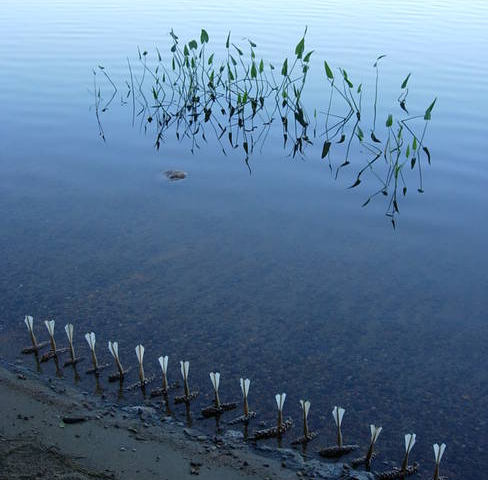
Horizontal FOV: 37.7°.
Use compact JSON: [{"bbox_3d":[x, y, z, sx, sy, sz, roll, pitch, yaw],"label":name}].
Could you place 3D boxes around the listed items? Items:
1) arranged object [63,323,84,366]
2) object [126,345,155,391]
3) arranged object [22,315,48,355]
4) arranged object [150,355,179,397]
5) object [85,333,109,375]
[{"bbox_3d":[-0.567,0.350,2.347,0.067,0.159,0.042,-17,33,-28],"label":"arranged object"},{"bbox_3d":[-0.331,0.400,2.254,0.110,0.154,0.042,-20,34,-32],"label":"object"},{"bbox_3d":[-0.715,0.319,2.425,0.097,0.141,0.042,-17,33,-28],"label":"arranged object"},{"bbox_3d":[-0.248,0.423,2.228,0.101,0.139,0.042,-17,32,-27],"label":"arranged object"},{"bbox_3d":[-0.481,0.367,2.318,0.076,0.154,0.042,-14,31,-23],"label":"object"}]

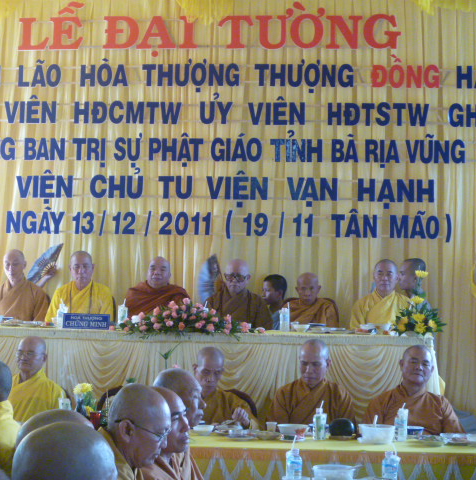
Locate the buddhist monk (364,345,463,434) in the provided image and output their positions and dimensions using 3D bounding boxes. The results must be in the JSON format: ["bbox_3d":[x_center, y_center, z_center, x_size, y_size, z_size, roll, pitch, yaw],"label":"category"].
[{"bbox_3d":[1.014,1.226,6.461,0.600,1.250,0.700,1,-4,3],"label":"buddhist monk"}]

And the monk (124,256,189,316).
[{"bbox_3d":[-0.601,0.759,8.346,0.540,1.273,0.700,1,-3,6],"label":"monk"}]

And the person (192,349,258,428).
[{"bbox_3d":[-0.085,1.199,6.317,0.540,1.213,0.720,1,-3,6],"label":"person"}]

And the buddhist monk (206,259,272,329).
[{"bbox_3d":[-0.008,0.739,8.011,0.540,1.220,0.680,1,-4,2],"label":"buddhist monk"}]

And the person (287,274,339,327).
[{"bbox_3d":[0.522,0.819,8.248,0.490,1.177,0.680,1,-3,6],"label":"person"}]

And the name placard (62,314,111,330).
[{"bbox_3d":[-1.018,0.554,7.700,0.315,0.105,0.070,1,-4,3],"label":"name placard"}]

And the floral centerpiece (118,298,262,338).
[{"bbox_3d":[-0.321,0.534,7.750,0.970,0.270,0.320,1,-4,3],"label":"floral centerpiece"}]

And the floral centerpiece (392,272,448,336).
[{"bbox_3d":[1.222,0.421,7.720,0.360,0.430,0.300,1,-3,6],"label":"floral centerpiece"}]

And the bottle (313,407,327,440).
[{"bbox_3d":[0.424,0.957,5.960,0.064,0.178,0.064,1,-3,6],"label":"bottle"}]

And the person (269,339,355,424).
[{"bbox_3d":[0.399,1.177,6.216,0.540,1.265,0.750,1,-3,6],"label":"person"}]

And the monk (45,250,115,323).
[{"bbox_3d":[-1.168,0.732,8.345,0.550,1.309,0.720,1,-3,6],"label":"monk"}]

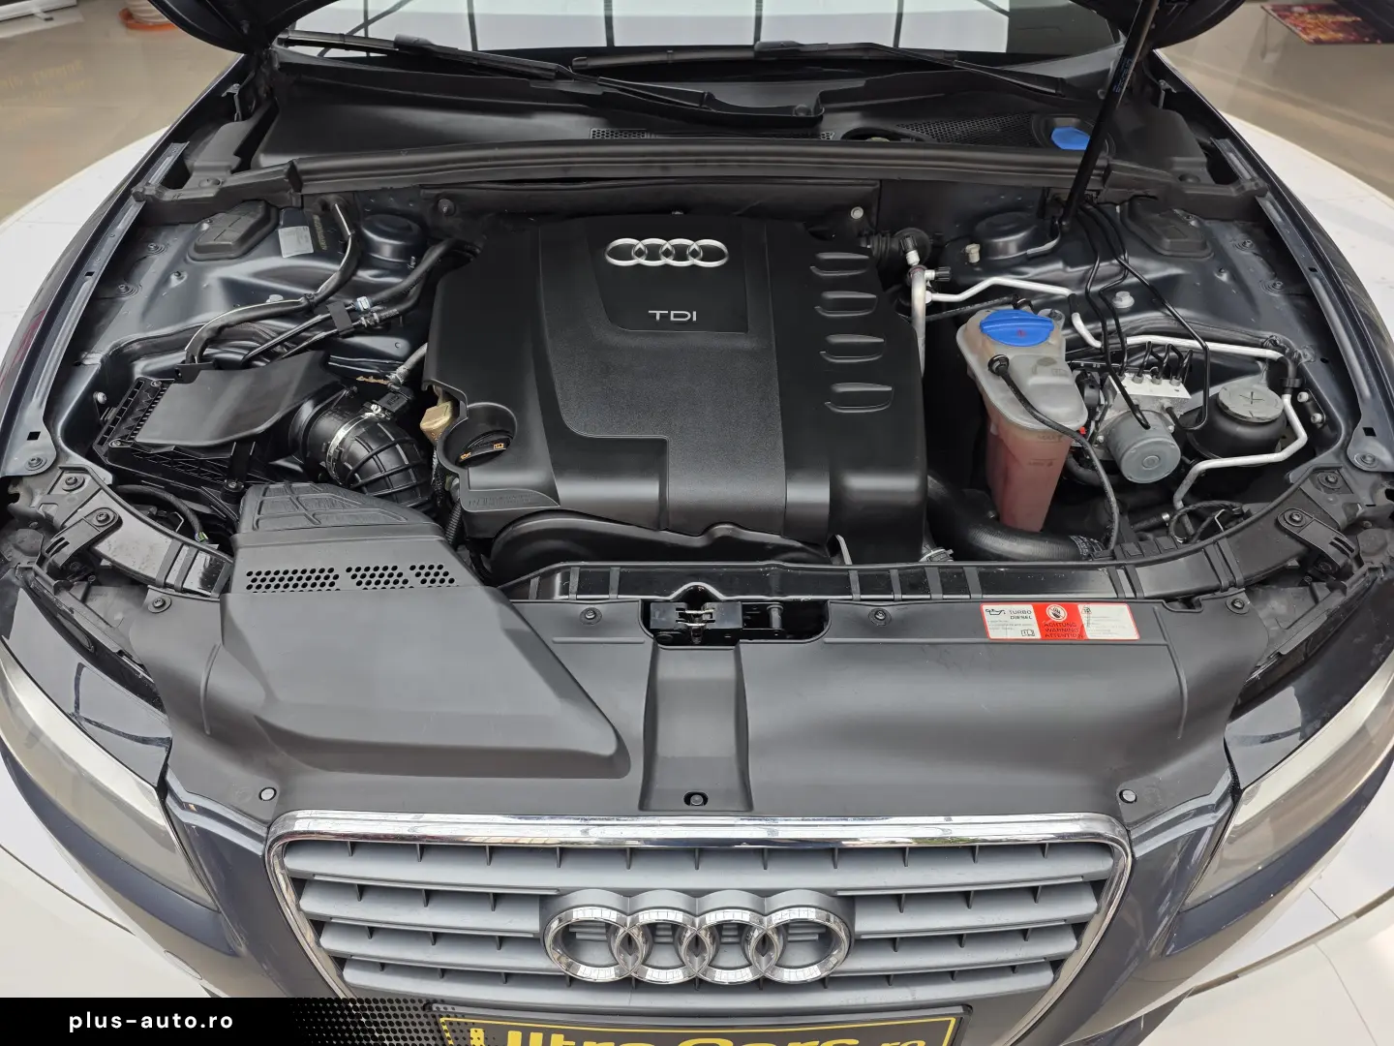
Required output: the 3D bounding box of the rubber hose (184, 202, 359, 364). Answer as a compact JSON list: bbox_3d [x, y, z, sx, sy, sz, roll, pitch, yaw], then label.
[{"bbox_3d":[-0.554,-0.327,1.251,0.155,0.090,0.340,0,44,0],"label":"rubber hose"}]

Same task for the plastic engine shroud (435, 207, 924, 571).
[{"bbox_3d":[-0.028,-0.197,1.198,0.575,0.155,0.510,0,51,0],"label":"plastic engine shroud"}]

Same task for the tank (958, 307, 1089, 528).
[{"bbox_3d":[0.401,-0.129,1.197,0.138,0.270,0.175,0,44,0],"label":"tank"}]

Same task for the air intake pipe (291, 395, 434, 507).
[{"bbox_3d":[-0.378,-0.084,1.083,0.165,0.120,0.120,26,50,24],"label":"air intake pipe"}]

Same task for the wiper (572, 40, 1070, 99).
[{"bbox_3d":[0.197,-0.710,1.460,0.790,0.065,0.085,0,44,0],"label":"wiper"}]

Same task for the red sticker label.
[{"bbox_3d":[0.367,0.100,0.935,0.153,0.002,0.043,0,51,0],"label":"red sticker label"}]

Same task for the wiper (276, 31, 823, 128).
[{"bbox_3d":[-0.260,-0.699,1.465,0.920,0.060,0.070,11,45,11],"label":"wiper"}]

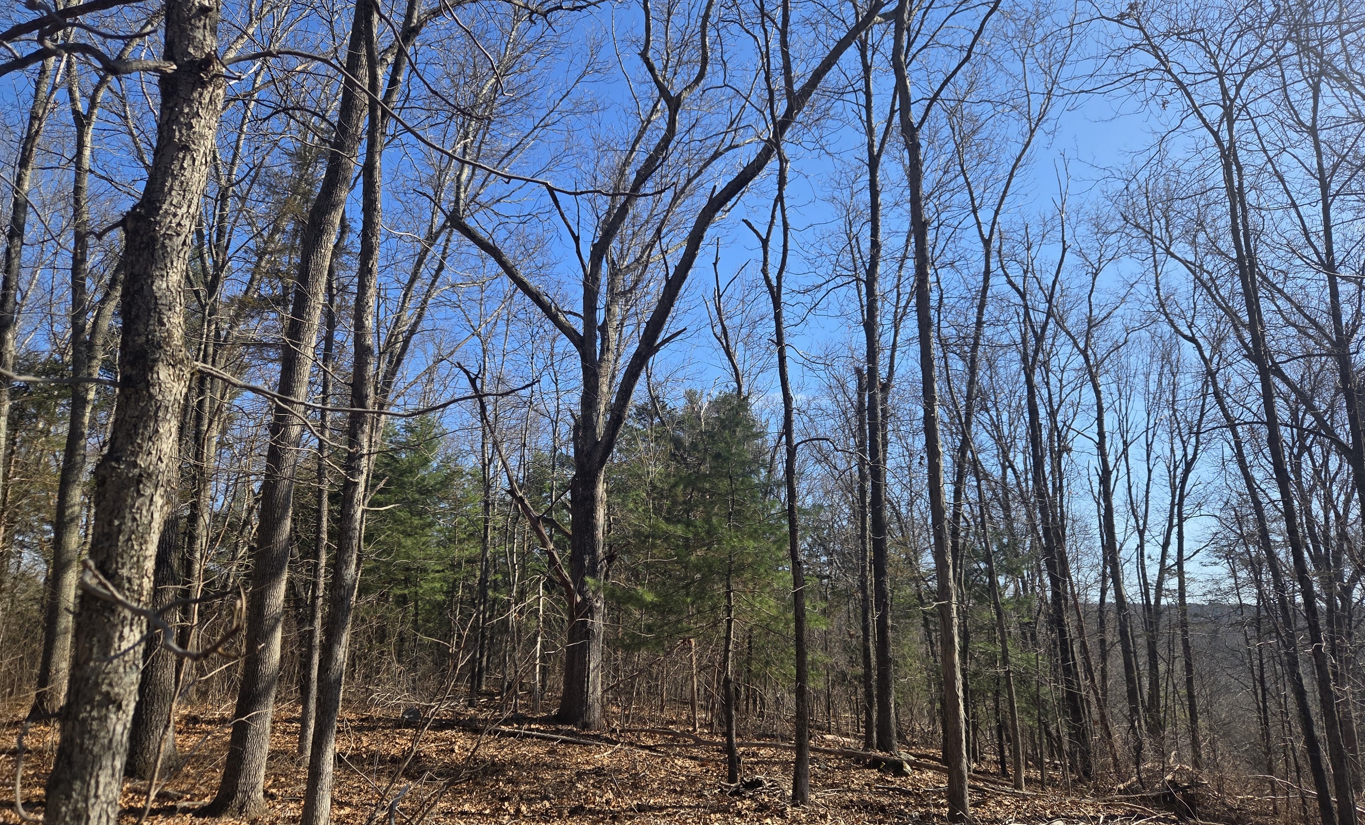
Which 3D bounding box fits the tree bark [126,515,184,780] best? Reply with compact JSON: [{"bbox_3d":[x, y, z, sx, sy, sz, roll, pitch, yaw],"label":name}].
[{"bbox_3d":[-5.298,2.343,9.110,0.426,2.598,0.398,1,-11,-29],"label":"tree bark"}]

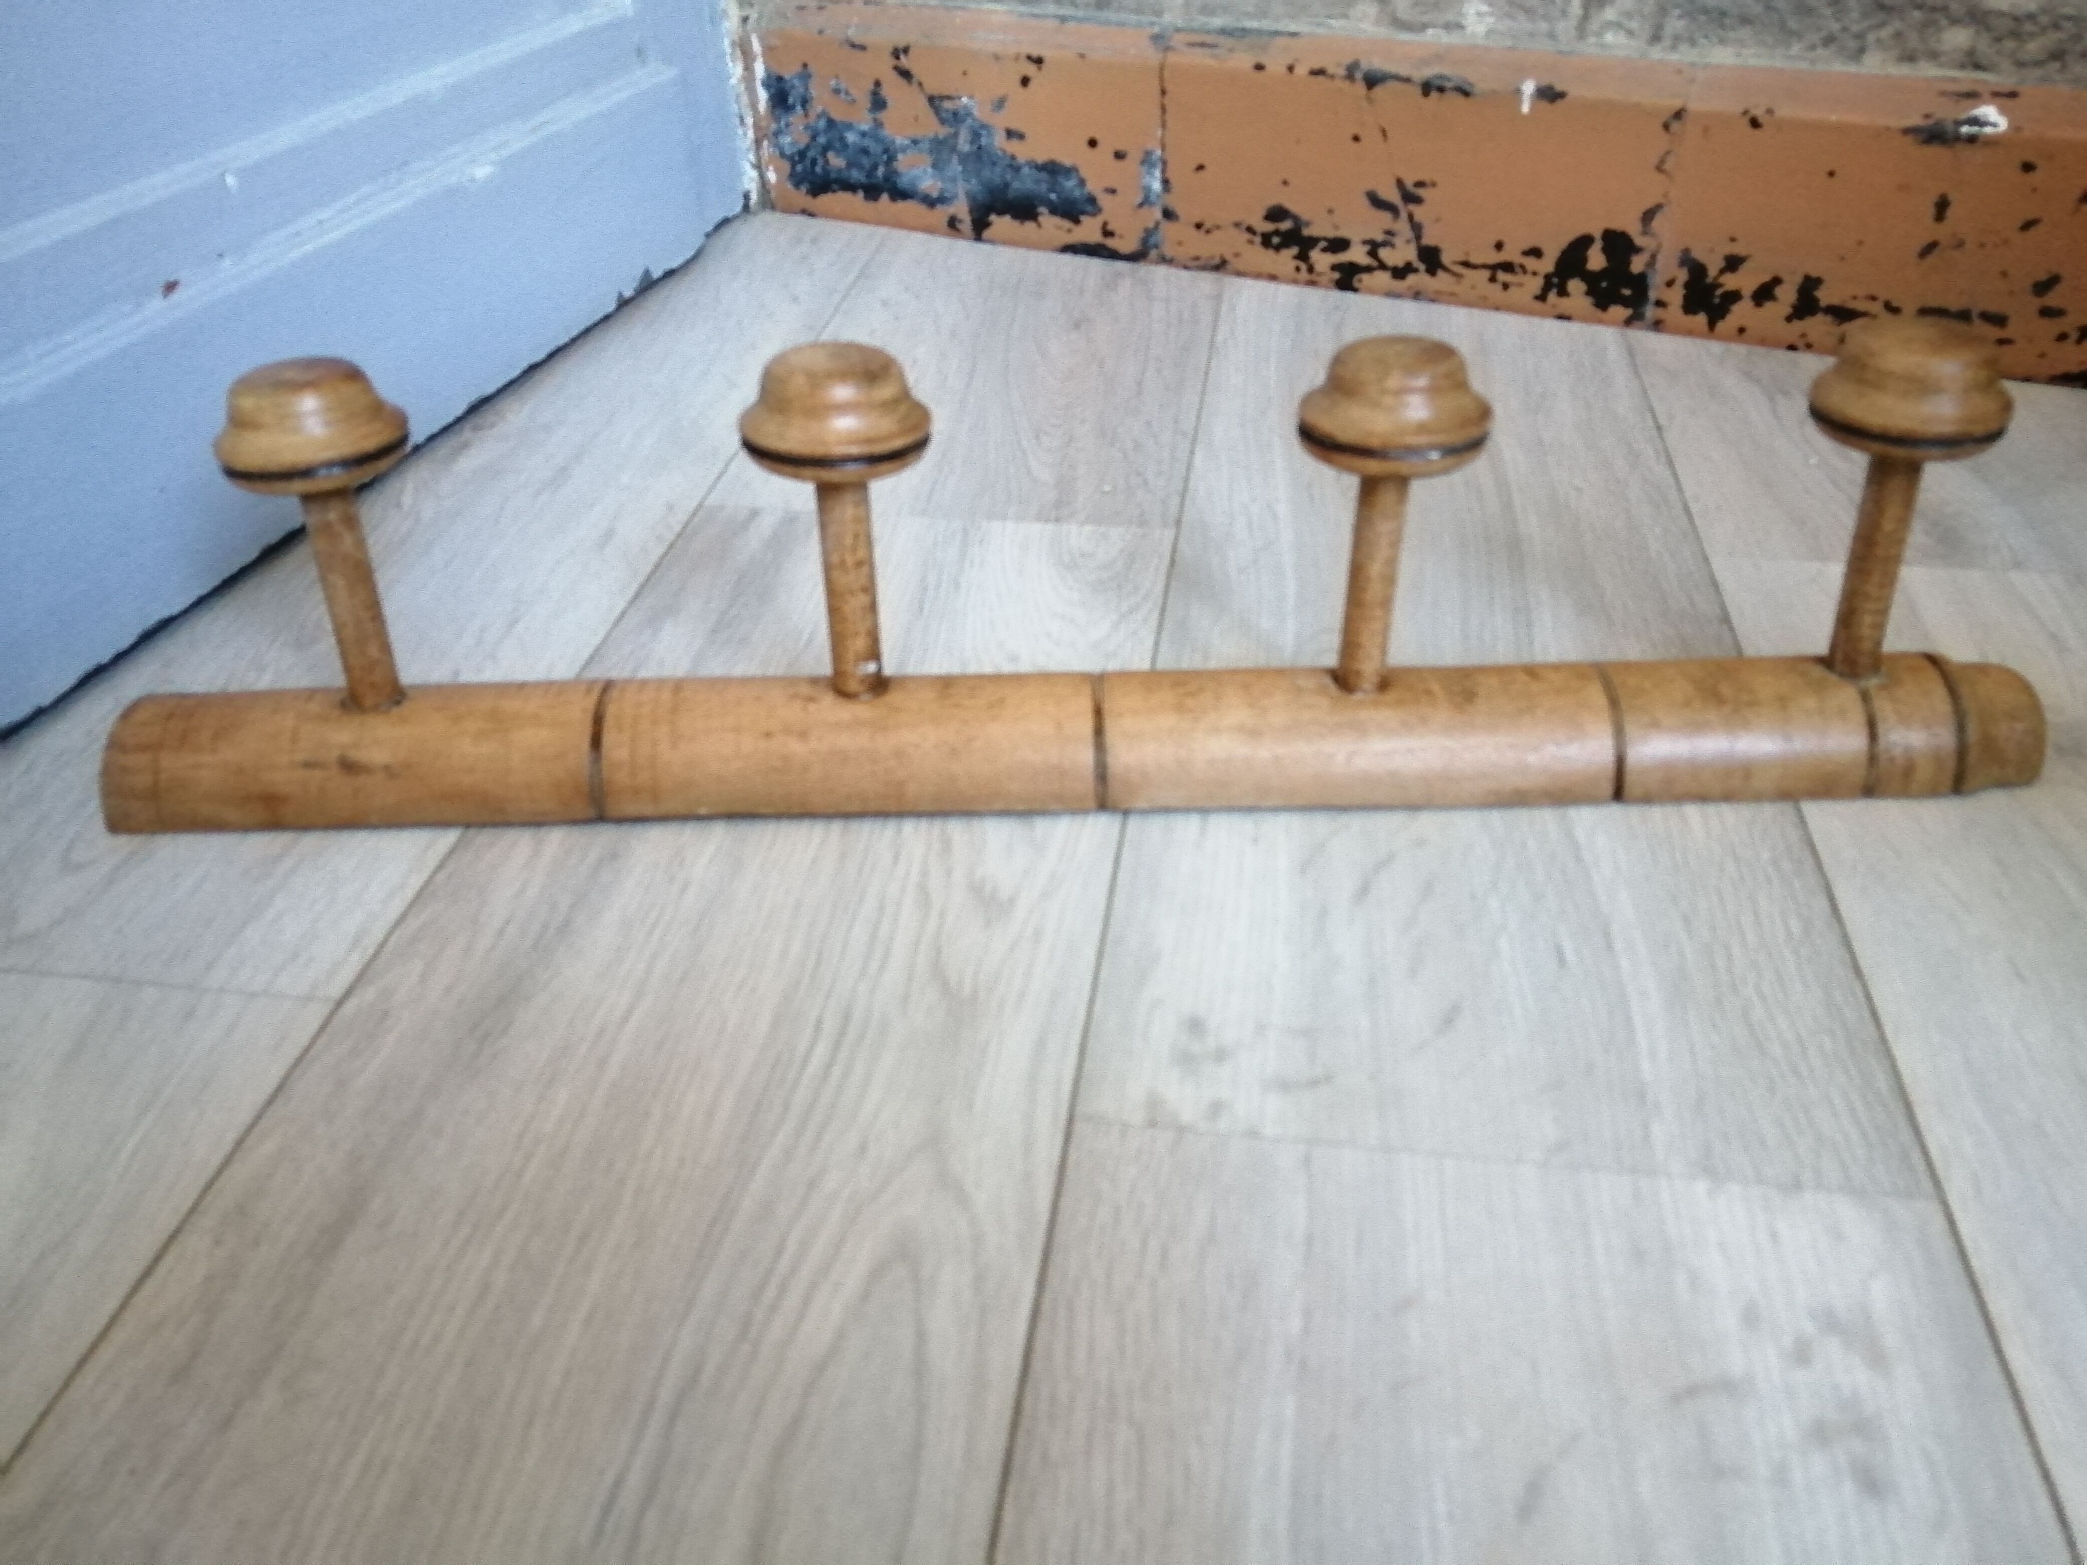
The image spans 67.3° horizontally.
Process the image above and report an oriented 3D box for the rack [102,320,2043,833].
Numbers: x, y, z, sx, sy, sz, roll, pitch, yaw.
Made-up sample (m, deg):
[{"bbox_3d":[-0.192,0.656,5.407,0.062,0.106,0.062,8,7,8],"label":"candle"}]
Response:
[{"bbox_3d":[0.005,-0.060,0.439,0.551,0.122,0.068,-1,37,1],"label":"rack"}]

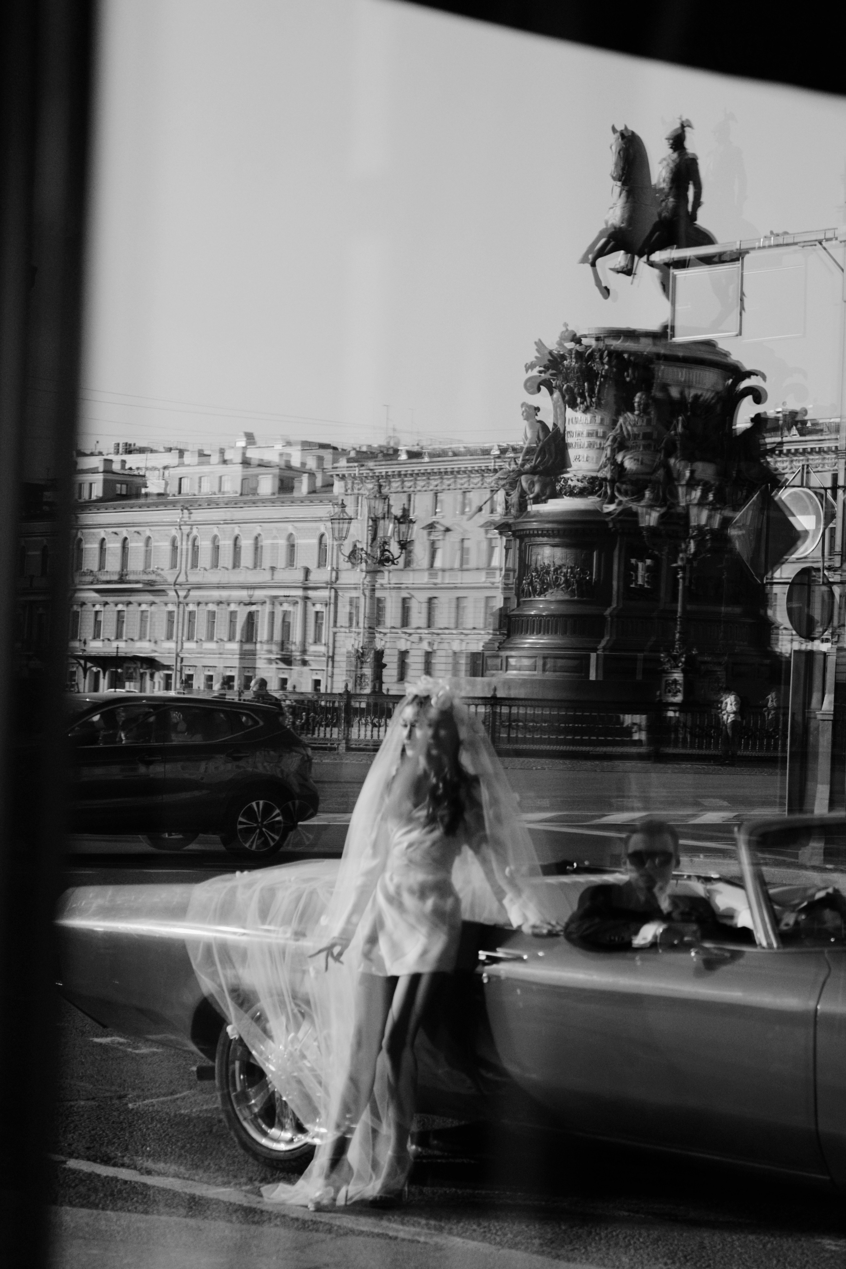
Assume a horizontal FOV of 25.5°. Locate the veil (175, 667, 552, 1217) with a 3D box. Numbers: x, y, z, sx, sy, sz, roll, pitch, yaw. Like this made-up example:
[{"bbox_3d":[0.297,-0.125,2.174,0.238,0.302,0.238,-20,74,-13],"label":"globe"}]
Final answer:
[{"bbox_3d":[-0.195,1.020,6.300,1.190,1.730,0.680,1,-1,24],"label":"veil"}]

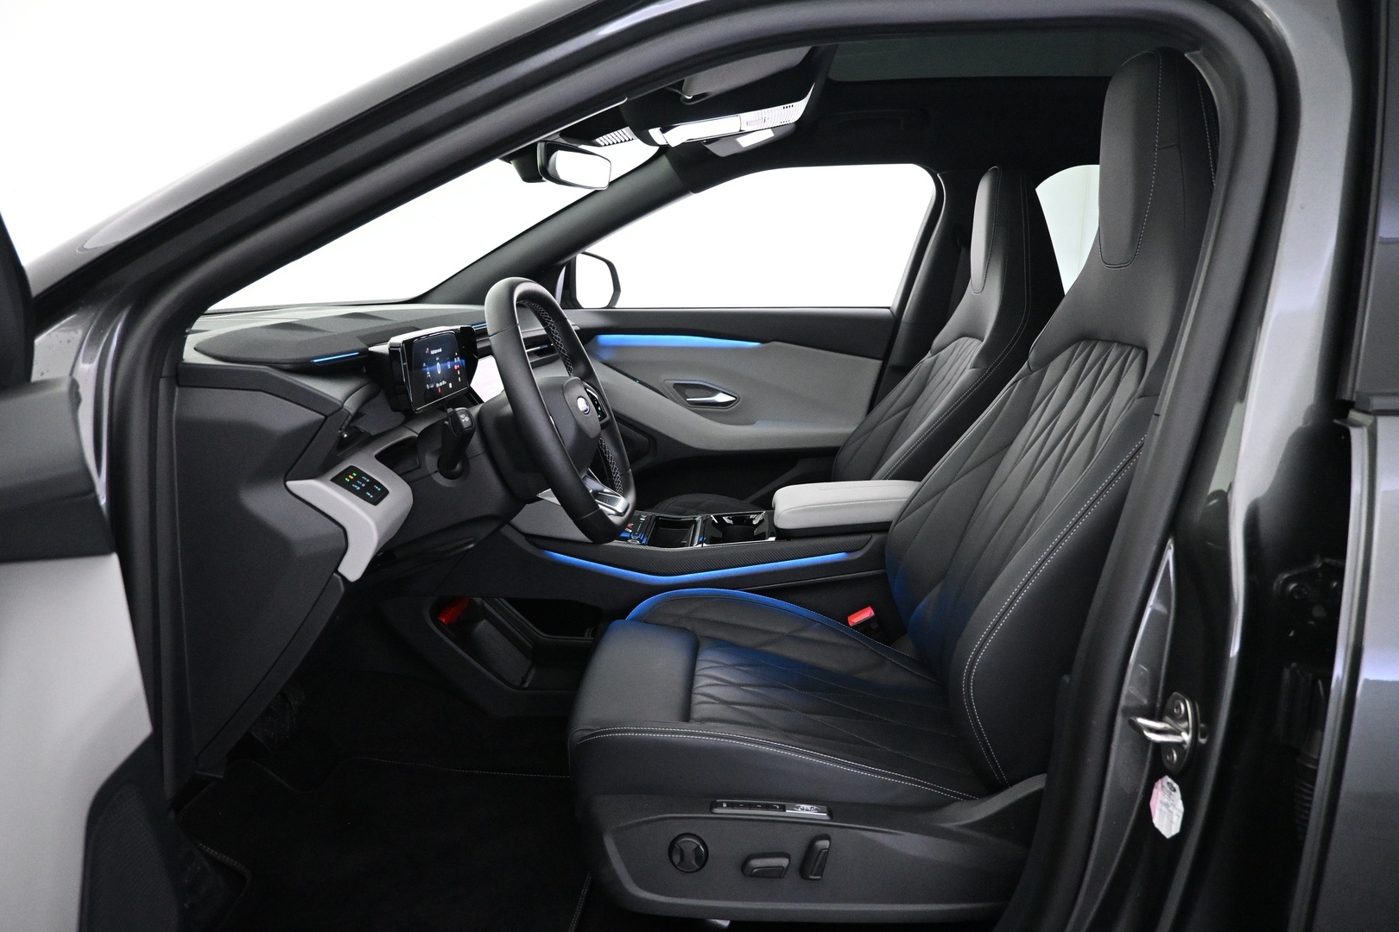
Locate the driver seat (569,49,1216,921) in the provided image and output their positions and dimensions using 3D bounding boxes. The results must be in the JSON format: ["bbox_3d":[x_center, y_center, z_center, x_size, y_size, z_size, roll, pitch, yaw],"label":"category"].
[{"bbox_3d":[0.237,-0.011,1.172,0.780,0.950,0.550,0,11,3],"label":"driver seat"}]

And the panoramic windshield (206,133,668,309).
[{"bbox_3d":[-0.430,-0.454,1.508,0.820,0.130,1.380,-28,8,8],"label":"panoramic windshield"}]

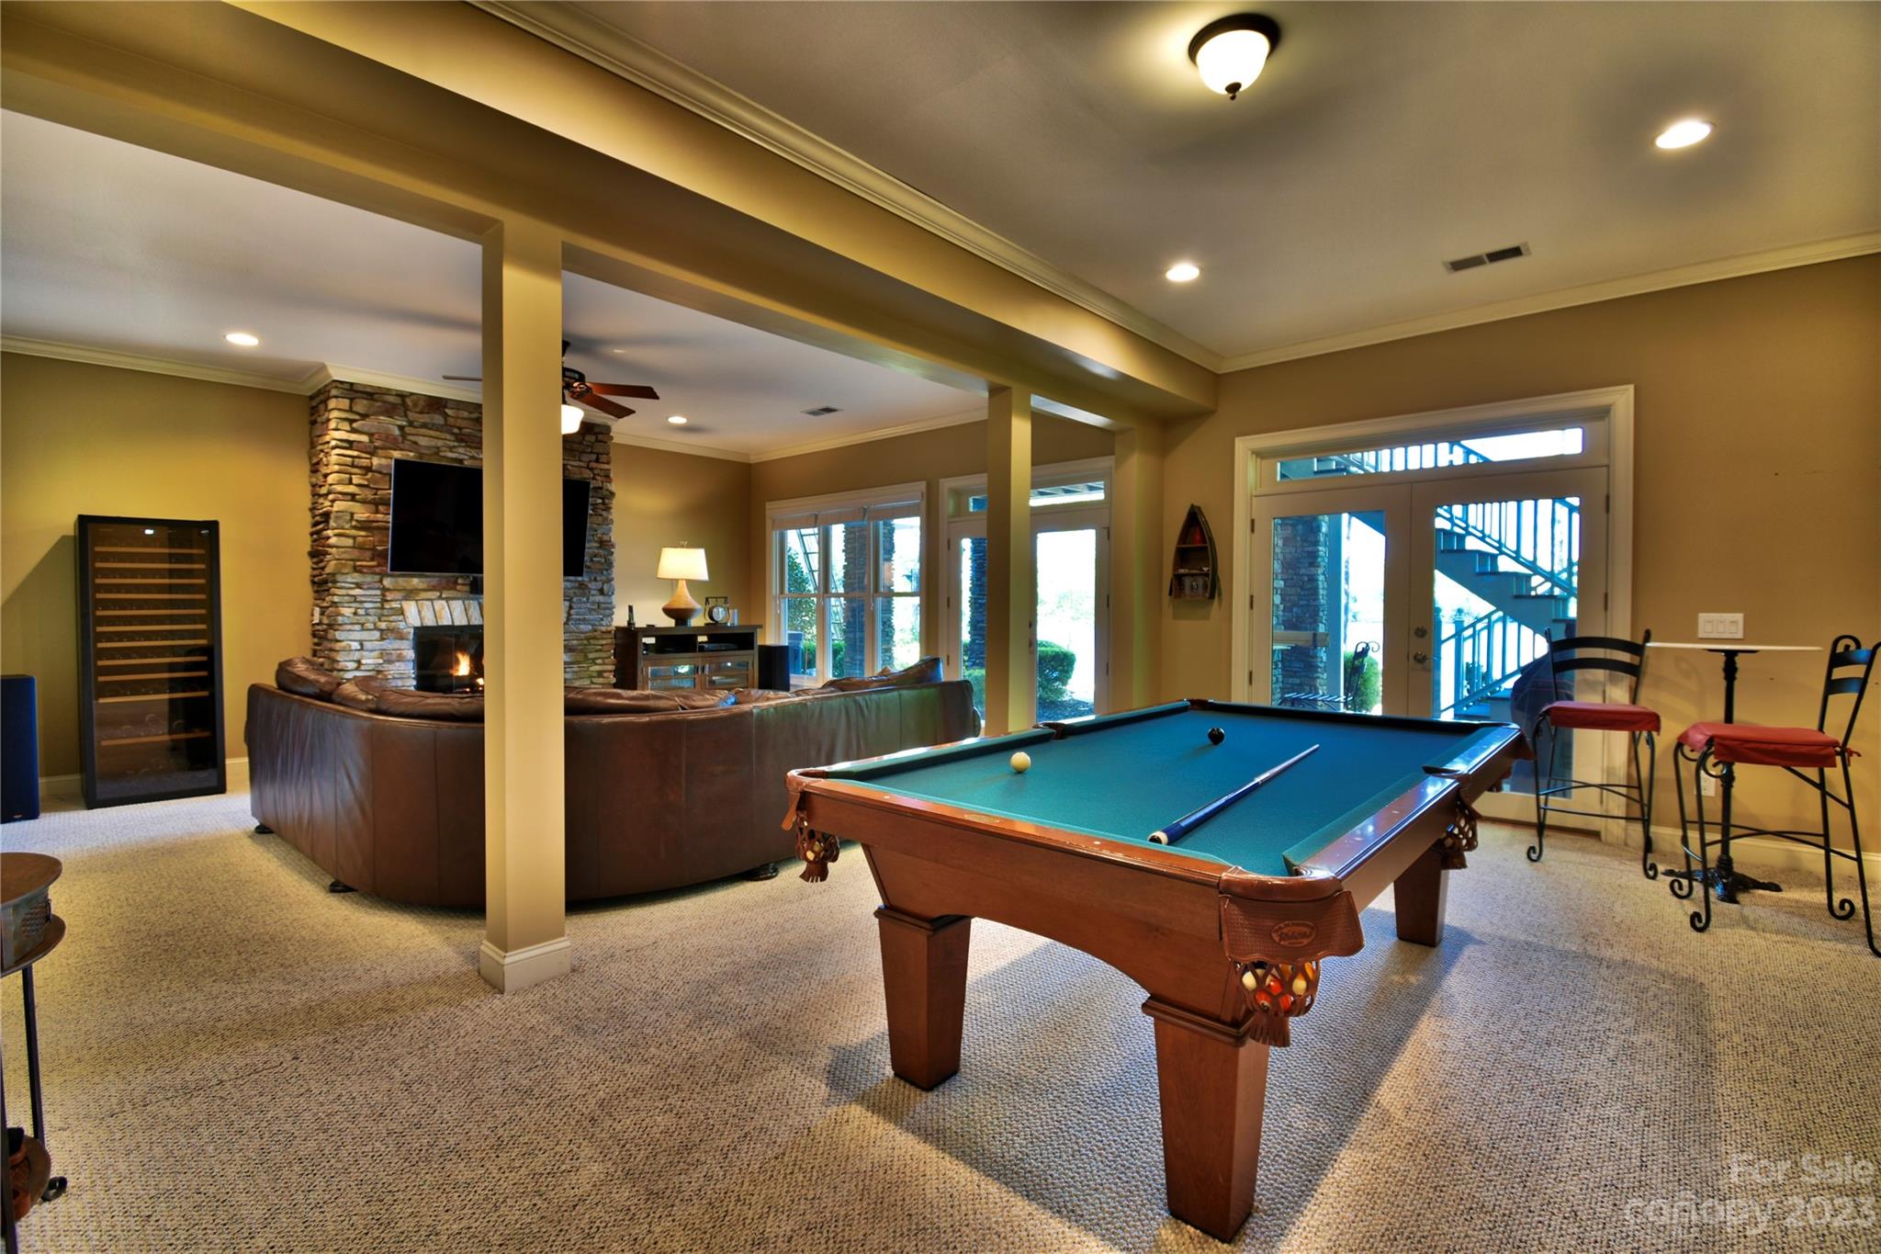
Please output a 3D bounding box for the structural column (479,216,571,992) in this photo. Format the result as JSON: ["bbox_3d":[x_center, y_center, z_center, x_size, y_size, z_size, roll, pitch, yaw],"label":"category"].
[{"bbox_3d":[-1.405,-0.071,2.652,0.202,2.464,0.202,2,2,42],"label":"structural column"}]

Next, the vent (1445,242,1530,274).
[{"bbox_3d":[2.733,-1.830,3.928,0.336,0.020,0.161,2,2,42],"label":"vent"}]

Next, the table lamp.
[{"bbox_3d":[-2.577,-0.402,7.907,0.510,0.800,0.510,2,2,42],"label":"table lamp"}]

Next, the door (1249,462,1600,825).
[{"bbox_3d":[2.890,0.114,4.891,1.917,1.986,0.059,2,2,42],"label":"door"}]

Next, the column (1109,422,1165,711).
[{"bbox_3d":[1.421,-0.140,5.616,0.177,2.470,0.414,2,2,42],"label":"column"}]

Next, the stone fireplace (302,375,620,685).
[{"bbox_3d":[-3.886,-0.372,6.577,0.641,2.817,2.058,2,2,42],"label":"stone fireplace"}]

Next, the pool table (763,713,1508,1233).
[{"bbox_3d":[0.941,0.790,2.584,1.375,0.788,2.583,2,2,42],"label":"pool table"}]

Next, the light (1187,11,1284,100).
[{"bbox_3d":[0.897,-1.714,2.399,0.270,0.190,0.270,2,2,42],"label":"light"}]

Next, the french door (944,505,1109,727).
[{"bbox_3d":[0.703,0.049,6.783,1.695,1.986,0.059,2,2,42],"label":"french door"}]

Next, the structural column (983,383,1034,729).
[{"bbox_3d":[0.392,-0.106,4.533,0.202,2.451,0.202,2,2,42],"label":"structural column"}]

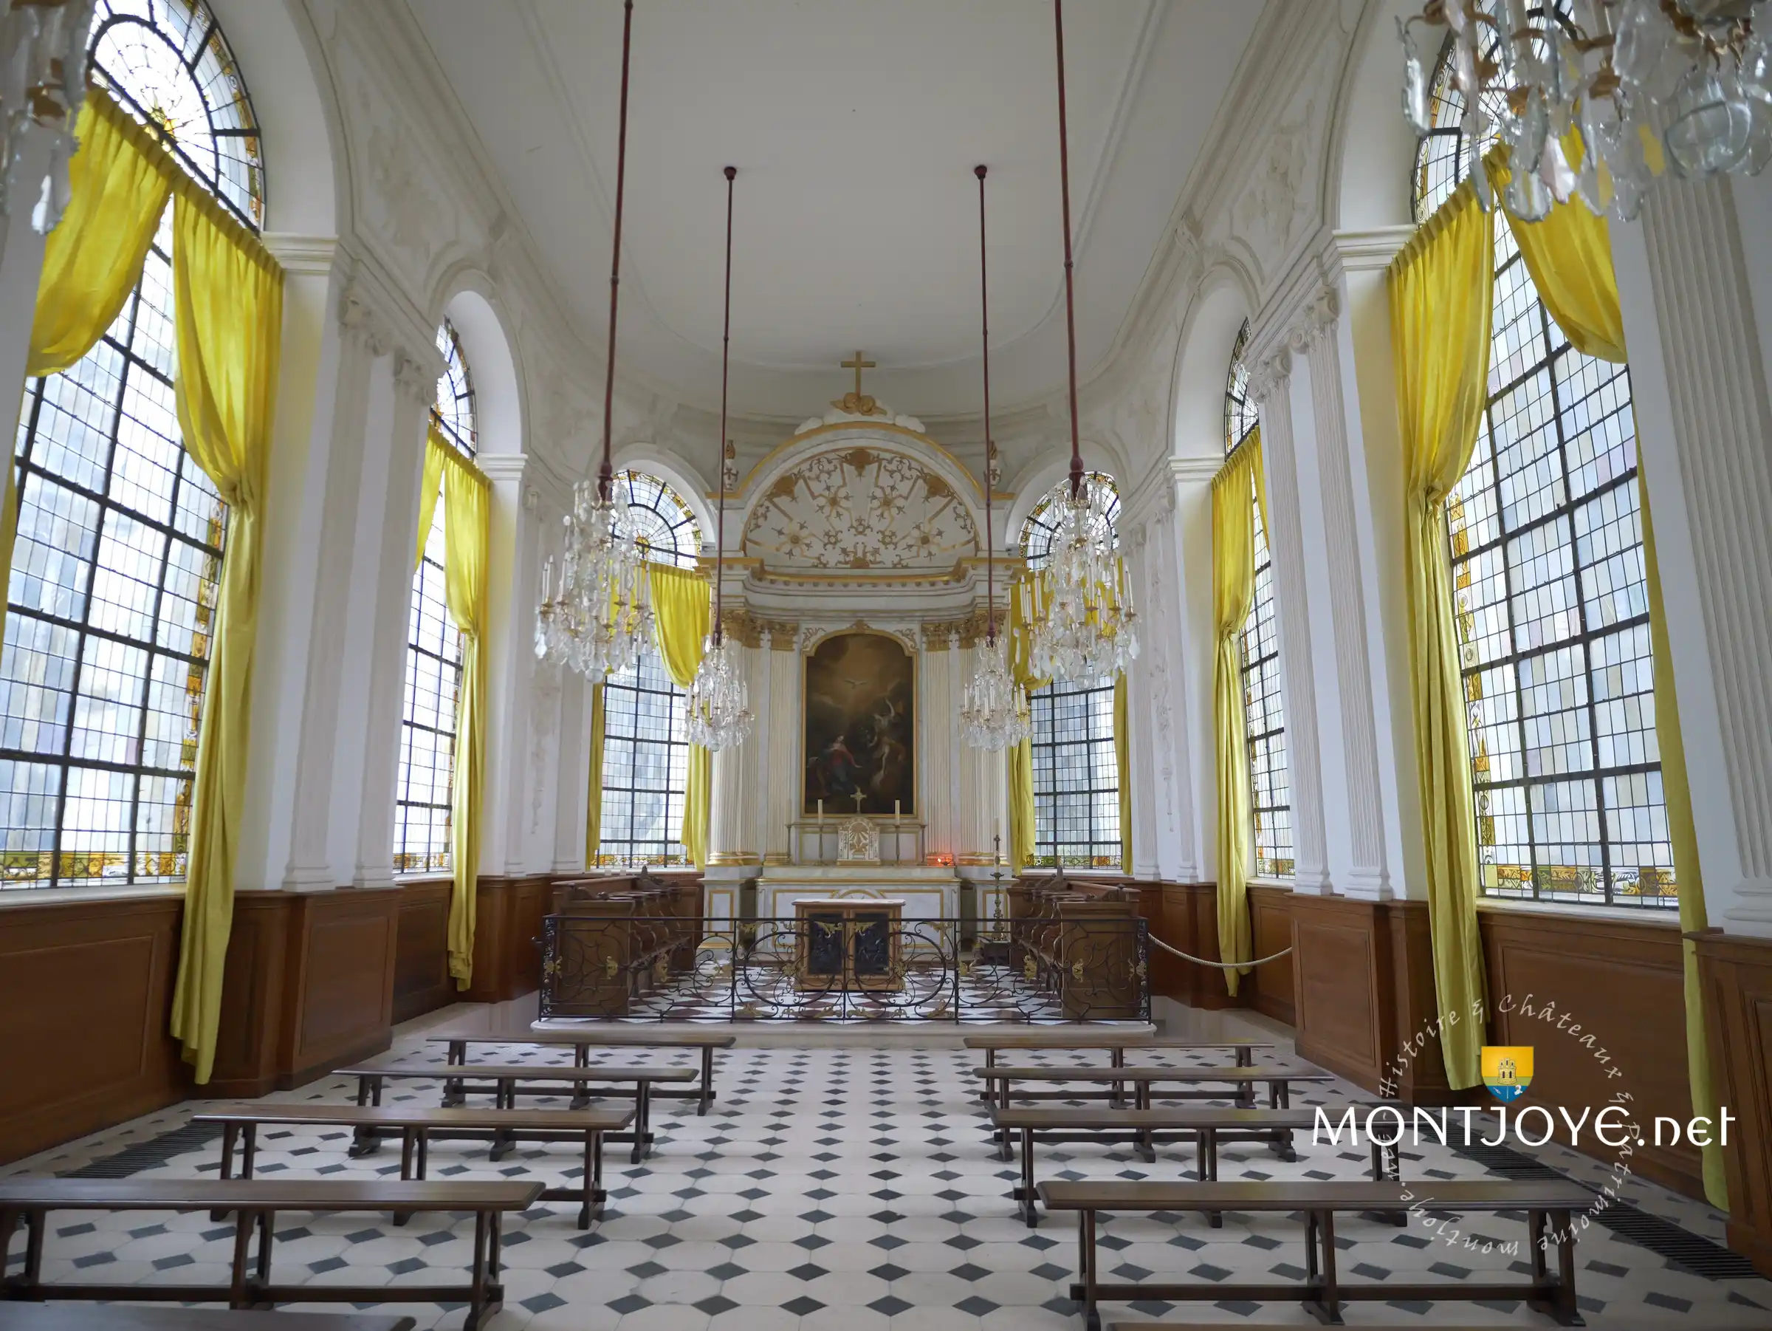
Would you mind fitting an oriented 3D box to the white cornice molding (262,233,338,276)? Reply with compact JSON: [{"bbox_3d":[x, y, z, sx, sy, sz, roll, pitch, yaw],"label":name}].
[{"bbox_3d":[-4.675,-3.251,8.209,0.611,0.364,0.250,0,-11,-1],"label":"white cornice molding"}]

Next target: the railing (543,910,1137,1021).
[{"bbox_3d":[-0.369,2.824,9.557,5.590,0.933,0.341,0,-11,-1],"label":"railing"}]

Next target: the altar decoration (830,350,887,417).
[{"bbox_3d":[-0.450,-4.634,16.836,0.822,1.149,0.280,0,-11,-1],"label":"altar decoration"}]

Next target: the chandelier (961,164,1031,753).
[{"bbox_3d":[1.181,-2.498,11.479,0.747,6.955,0.747,0,-11,-1],"label":"chandelier"}]

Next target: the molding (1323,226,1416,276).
[{"bbox_3d":[3.817,-3.234,7.987,0.656,0.336,0.150,0,-11,-1],"label":"molding"}]

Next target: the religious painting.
[{"bbox_3d":[-0.418,0.914,16.545,1.862,3.013,0.150,0,-11,-1],"label":"religious painting"}]

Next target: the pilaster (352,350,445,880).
[{"bbox_3d":[-4.217,-0.421,8.961,0.140,4.698,0.592,0,-11,-1],"label":"pilaster"}]

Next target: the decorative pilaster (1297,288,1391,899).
[{"bbox_3d":[3.586,-0.626,8.074,0.140,4.698,0.592,0,-11,-1],"label":"decorative pilaster"}]

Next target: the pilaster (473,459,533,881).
[{"bbox_3d":[-4.774,-0.084,12.437,0.650,5.184,0.320,0,-11,-1],"label":"pilaster"}]

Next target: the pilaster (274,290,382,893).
[{"bbox_3d":[-4.206,-0.607,7.981,0.140,4.698,0.592,0,-11,-1],"label":"pilaster"}]

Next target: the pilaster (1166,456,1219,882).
[{"bbox_3d":[3.867,-0.024,12.548,0.656,5.216,0.320,0,-11,-1],"label":"pilaster"}]

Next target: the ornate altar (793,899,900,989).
[{"bbox_3d":[-0.420,3.264,11.995,1.287,0.982,0.650,0,-11,-1],"label":"ornate altar"}]

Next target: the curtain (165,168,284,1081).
[{"bbox_3d":[-4.578,-0.217,6.715,0.300,5.840,1.360,0,-11,-1],"label":"curtain"}]

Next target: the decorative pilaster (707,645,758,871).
[{"bbox_3d":[-2.334,1.295,15.118,0.680,3.272,0.420,3,-11,-12],"label":"decorative pilaster"}]

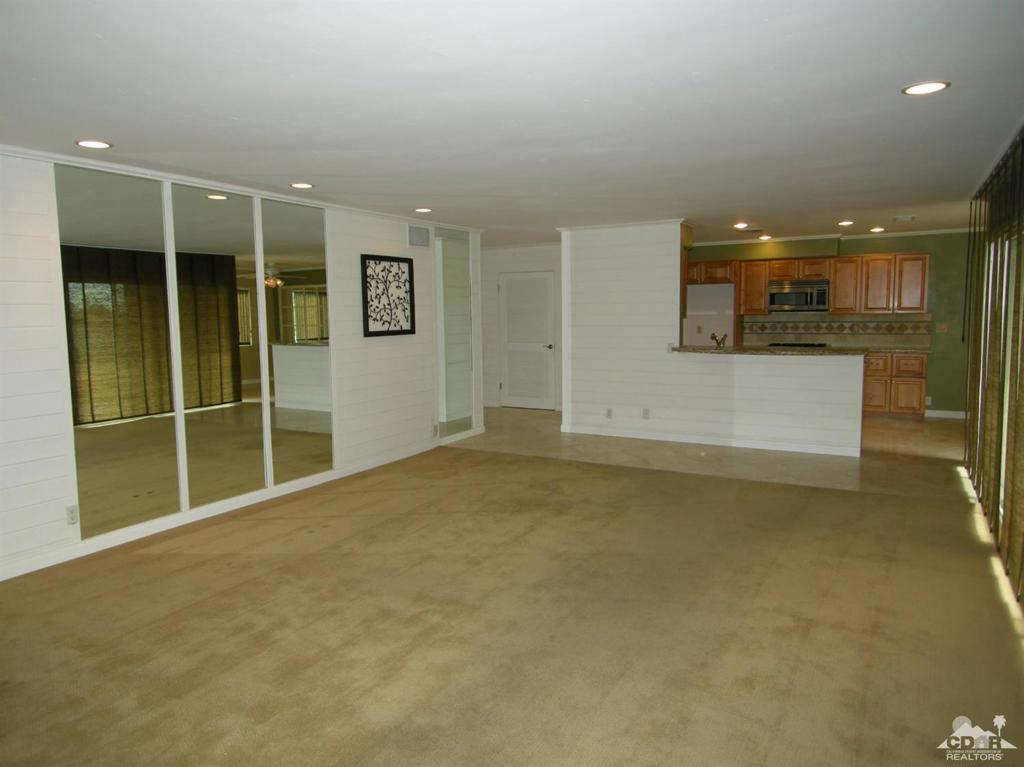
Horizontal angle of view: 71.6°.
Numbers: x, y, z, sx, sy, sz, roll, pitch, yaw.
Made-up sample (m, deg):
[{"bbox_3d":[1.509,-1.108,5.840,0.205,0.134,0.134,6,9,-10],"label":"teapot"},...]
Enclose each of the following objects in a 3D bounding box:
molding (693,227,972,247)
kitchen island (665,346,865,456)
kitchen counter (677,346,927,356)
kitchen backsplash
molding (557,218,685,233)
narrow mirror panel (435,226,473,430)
[{"bbox_3d":[4.279,-1.992,9.776,3.468,0.061,0.385,3,7,30],"label":"molding"},{"bbox_3d":[2.734,0.146,7.720,1.990,1.042,0.682,3,7,30],"label":"kitchen island"},{"bbox_3d":[3.654,-0.398,8.642,2.549,0.165,3.349,3,7,30],"label":"kitchen counter"},{"bbox_3d":[4.522,-0.739,10.024,2.430,0.483,0.037,3,7,30],"label":"kitchen backsplash"},{"bbox_3d":[1.195,-1.780,8.044,1.519,0.058,0.082,3,7,30],"label":"molding"},{"bbox_3d":[-0.633,-0.566,8.000,0.037,2.292,0.680,3,7,29],"label":"narrow mirror panel"}]

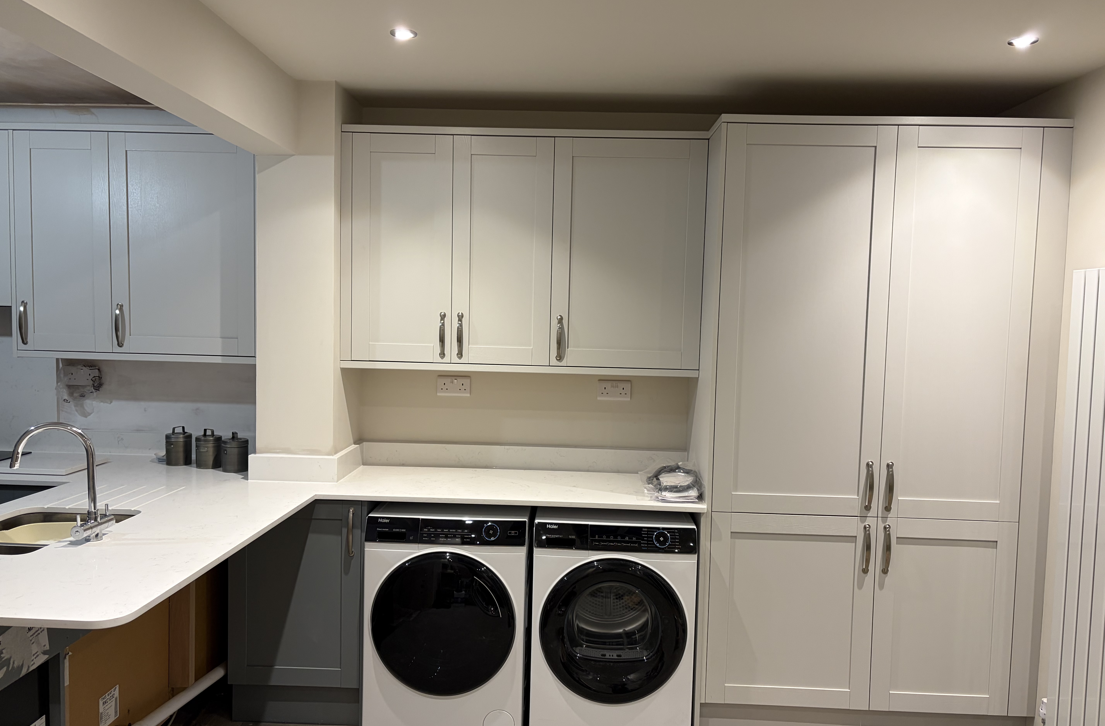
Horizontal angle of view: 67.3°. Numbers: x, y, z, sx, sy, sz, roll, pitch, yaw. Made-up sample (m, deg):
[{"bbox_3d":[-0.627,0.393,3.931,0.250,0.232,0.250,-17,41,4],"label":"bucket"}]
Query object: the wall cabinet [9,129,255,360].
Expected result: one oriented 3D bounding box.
[{"bbox_3d":[-1.718,-0.492,3.573,1.018,0.942,0.324,1,4,2],"label":"wall cabinet"}]

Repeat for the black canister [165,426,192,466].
[{"bbox_3d":[-1.618,0.357,3.596,0.104,0.163,0.104,1,4,2],"label":"black canister"}]

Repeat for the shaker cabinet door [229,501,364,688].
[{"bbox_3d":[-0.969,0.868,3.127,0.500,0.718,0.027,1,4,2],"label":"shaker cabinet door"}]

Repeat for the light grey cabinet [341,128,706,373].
[{"bbox_3d":[-0.117,-0.453,3.445,1.441,0.963,0.313,1,4,2],"label":"light grey cabinet"}]

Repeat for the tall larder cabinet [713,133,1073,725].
[{"bbox_3d":[1.192,0.195,3.287,1.218,2.164,0.610,1,4,2],"label":"tall larder cabinet"}]

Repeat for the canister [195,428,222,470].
[{"bbox_3d":[-1.469,0.363,3.548,0.104,0.163,0.104,1,4,2],"label":"canister"}]

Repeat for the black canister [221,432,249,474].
[{"bbox_3d":[-1.332,0.371,3.486,0.104,0.163,0.104,1,4,2],"label":"black canister"}]

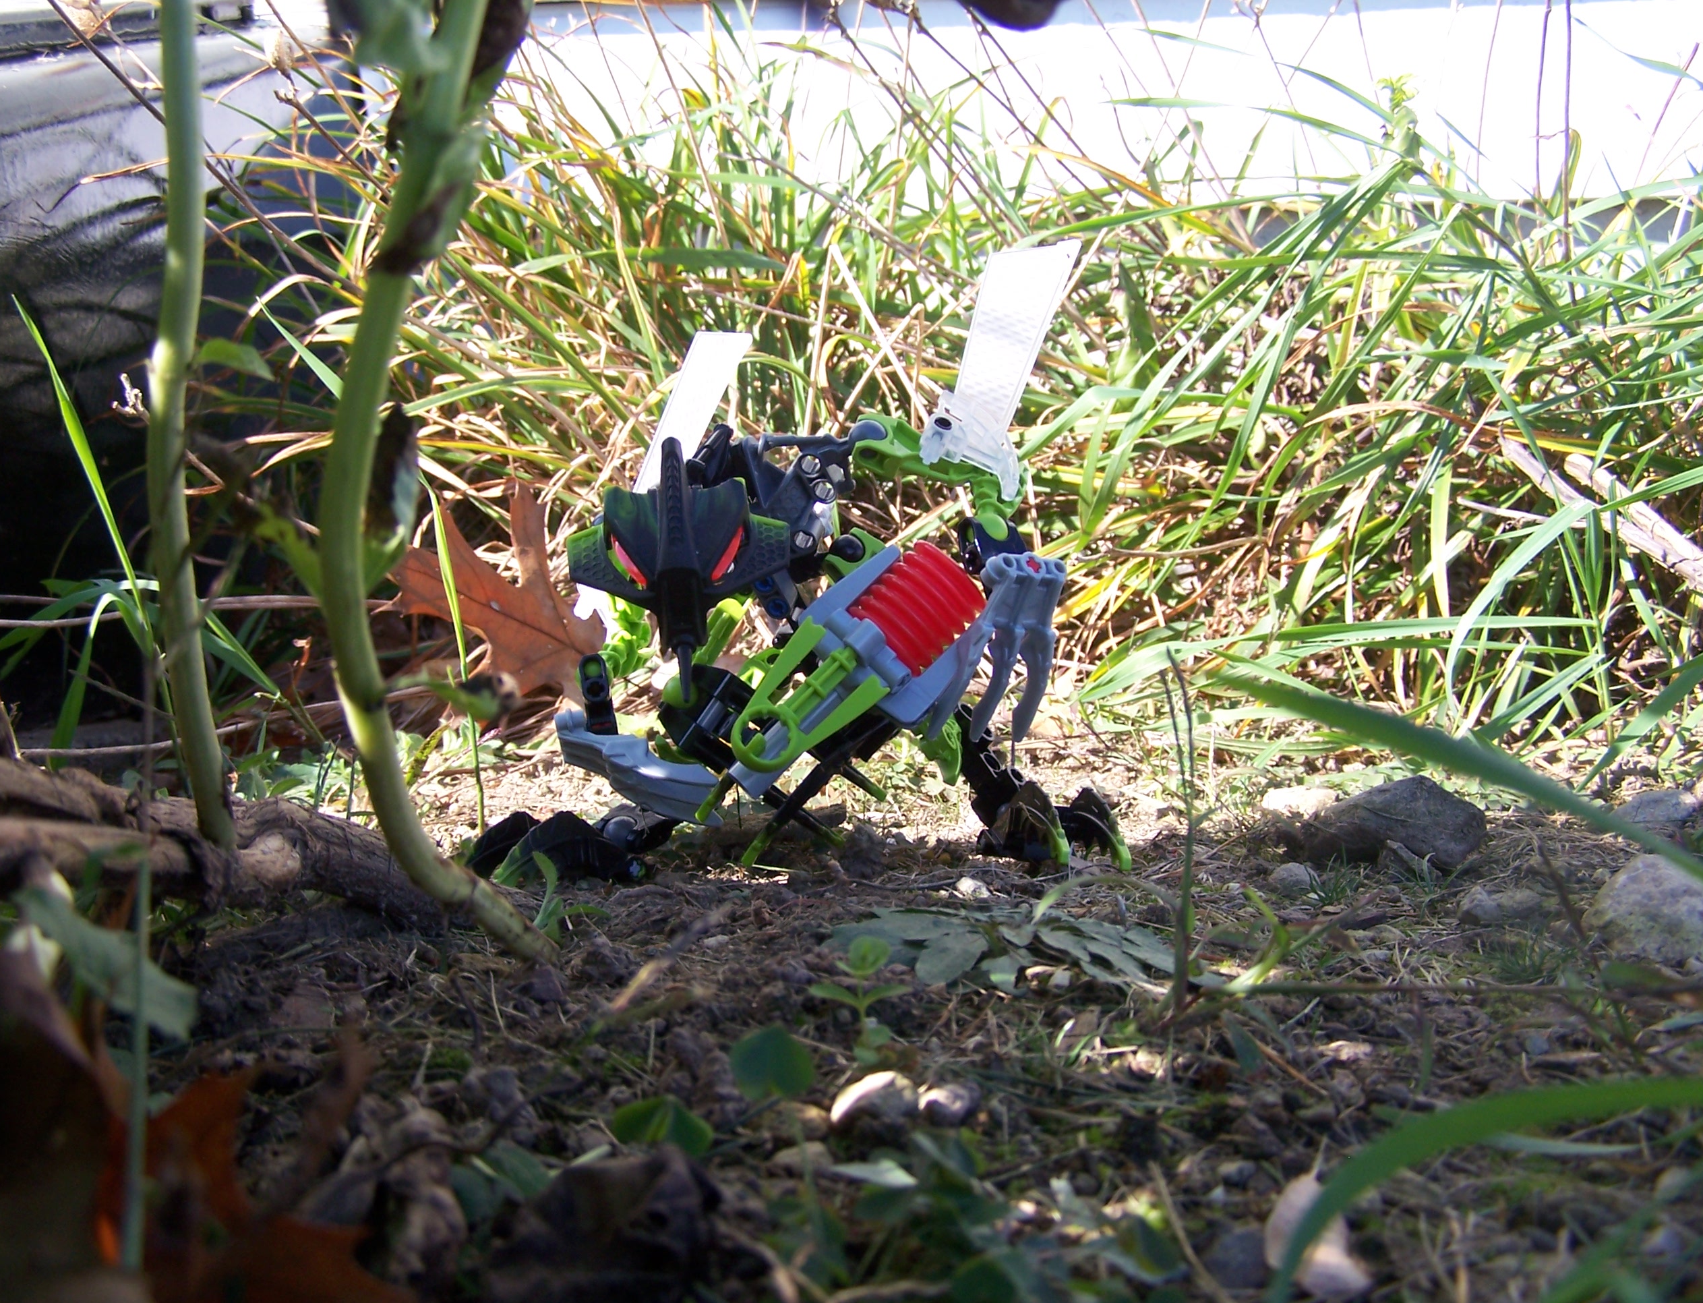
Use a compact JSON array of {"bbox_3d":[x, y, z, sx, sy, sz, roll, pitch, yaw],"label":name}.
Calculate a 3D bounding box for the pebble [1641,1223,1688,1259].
[{"bbox_3d":[0.096,0.069,0.224,0.006,0.004,0.005,-1,2,0],"label":"pebble"}]

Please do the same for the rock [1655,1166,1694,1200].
[{"bbox_3d":[0.105,0.068,0.244,0.005,0.004,0.004,-1,2,0],"label":"rock"}]

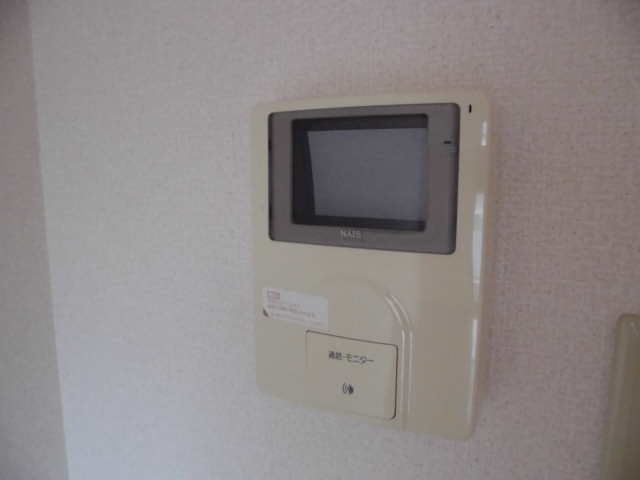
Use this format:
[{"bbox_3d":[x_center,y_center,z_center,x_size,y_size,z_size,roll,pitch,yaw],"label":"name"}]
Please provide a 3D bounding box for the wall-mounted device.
[{"bbox_3d":[0.034,0.014,0.337,0.158,0.214,0.050,4,9,23],"label":"wall-mounted device"}]

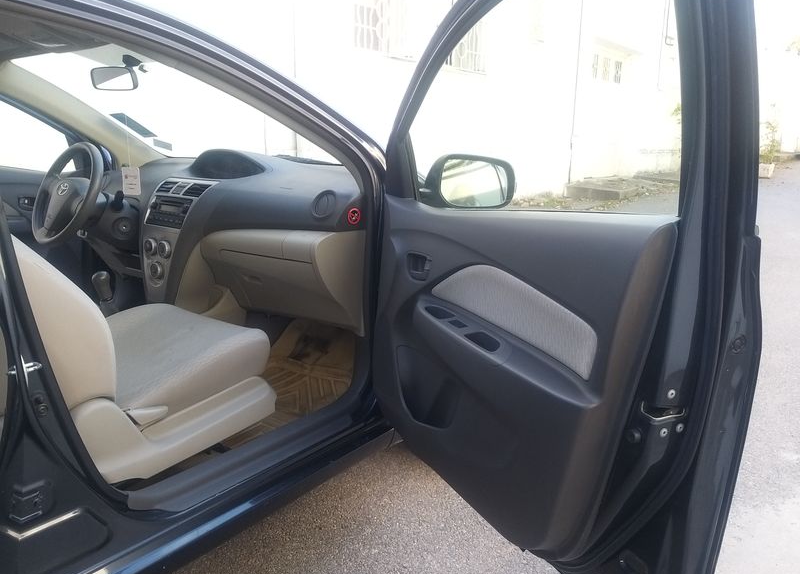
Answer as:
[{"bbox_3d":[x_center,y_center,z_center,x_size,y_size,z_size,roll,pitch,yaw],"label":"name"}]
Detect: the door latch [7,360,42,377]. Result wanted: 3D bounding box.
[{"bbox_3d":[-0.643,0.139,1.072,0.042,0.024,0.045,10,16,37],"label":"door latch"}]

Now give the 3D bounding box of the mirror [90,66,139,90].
[{"bbox_3d":[-0.851,-0.622,1.861,0.215,0.066,0.040,14,28,38],"label":"mirror"}]

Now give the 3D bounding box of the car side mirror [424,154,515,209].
[{"bbox_3d":[0.185,-0.277,1.641,0.215,0.145,0.110,-2,13,-11],"label":"car side mirror"}]

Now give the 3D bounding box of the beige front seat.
[{"bbox_3d":[-0.797,-0.037,1.512,0.500,0.910,0.950,10,16,37],"label":"beige front seat"}]

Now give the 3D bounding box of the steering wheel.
[{"bbox_3d":[-1.130,-0.321,2.140,0.370,0.370,0.100,10,-12,37],"label":"steering wheel"}]

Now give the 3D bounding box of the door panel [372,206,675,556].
[{"bbox_3d":[0.119,0.133,1.332,0.120,0.660,1.020,-5,13,-22],"label":"door panel"}]

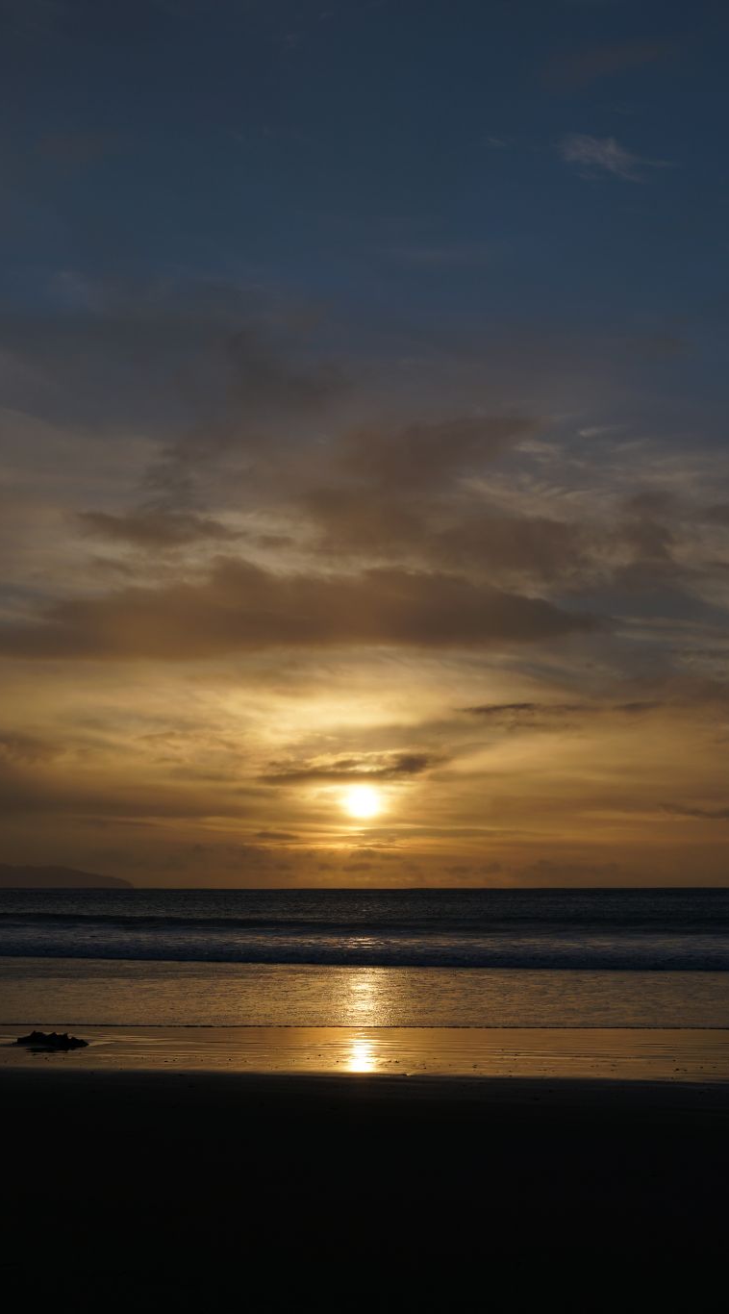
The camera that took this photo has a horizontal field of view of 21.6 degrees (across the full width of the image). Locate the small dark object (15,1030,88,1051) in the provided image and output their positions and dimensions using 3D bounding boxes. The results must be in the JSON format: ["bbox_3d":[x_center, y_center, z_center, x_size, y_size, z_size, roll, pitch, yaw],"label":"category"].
[{"bbox_3d":[-3.263,4.012,20.000,0.750,0.180,0.500,1,-7,-6],"label":"small dark object"}]

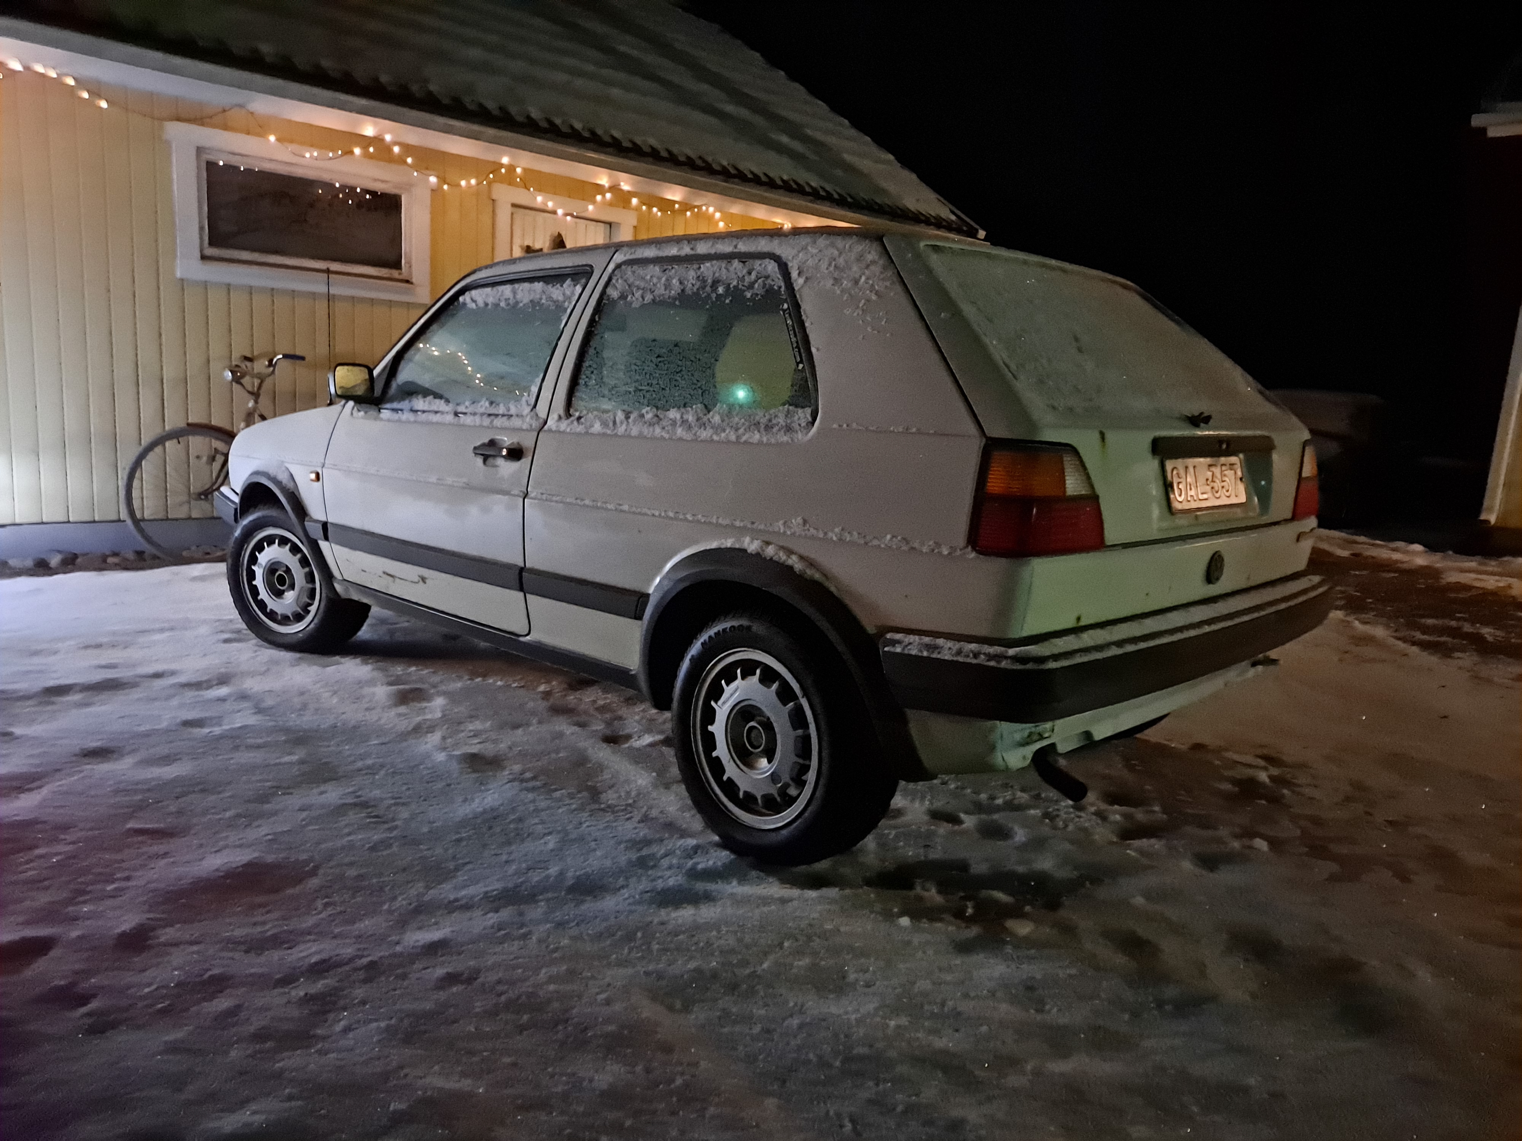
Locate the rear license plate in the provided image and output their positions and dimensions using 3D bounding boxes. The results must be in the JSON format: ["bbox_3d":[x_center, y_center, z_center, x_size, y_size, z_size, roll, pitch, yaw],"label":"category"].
[{"bbox_3d":[0.978,-0.191,2.400,0.012,0.115,0.397,-6,0,45],"label":"rear license plate"}]

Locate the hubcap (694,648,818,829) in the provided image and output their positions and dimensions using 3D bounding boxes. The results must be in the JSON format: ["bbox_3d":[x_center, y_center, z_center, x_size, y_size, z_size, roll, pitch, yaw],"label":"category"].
[{"bbox_3d":[-0.006,0.356,2.344,0.380,0.380,0.055,10,12,44],"label":"hubcap"}]

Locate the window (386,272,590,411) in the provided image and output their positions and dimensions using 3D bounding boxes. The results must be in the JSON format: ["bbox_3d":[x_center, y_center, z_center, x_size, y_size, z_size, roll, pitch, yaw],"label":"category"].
[{"bbox_3d":[-0.804,-0.635,3.133,0.880,0.400,0.040,10,-8,44],"label":"window"}]

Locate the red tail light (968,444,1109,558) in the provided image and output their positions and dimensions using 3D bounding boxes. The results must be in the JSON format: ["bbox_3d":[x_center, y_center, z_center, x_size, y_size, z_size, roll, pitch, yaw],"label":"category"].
[{"bbox_3d":[0.504,-0.133,1.971,0.118,0.202,0.288,10,12,44],"label":"red tail light"}]

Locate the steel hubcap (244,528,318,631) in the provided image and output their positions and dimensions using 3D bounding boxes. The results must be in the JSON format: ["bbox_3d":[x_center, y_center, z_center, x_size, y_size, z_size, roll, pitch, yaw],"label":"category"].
[{"bbox_3d":[-1.750,0.035,4.027,0.378,0.378,0.055,6,9,22],"label":"steel hubcap"}]

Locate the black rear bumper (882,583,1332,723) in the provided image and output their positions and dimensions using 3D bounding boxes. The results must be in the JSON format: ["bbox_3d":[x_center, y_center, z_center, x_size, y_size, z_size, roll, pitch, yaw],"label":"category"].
[{"bbox_3d":[0.917,0.125,2.497,0.335,0.132,1.645,10,12,43],"label":"black rear bumper"}]

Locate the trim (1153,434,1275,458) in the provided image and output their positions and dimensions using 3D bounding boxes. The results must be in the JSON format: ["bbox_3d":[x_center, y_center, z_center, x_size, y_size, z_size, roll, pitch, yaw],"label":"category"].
[{"bbox_3d":[0.987,-0.272,2.381,0.035,0.042,0.635,10,12,43],"label":"trim"}]

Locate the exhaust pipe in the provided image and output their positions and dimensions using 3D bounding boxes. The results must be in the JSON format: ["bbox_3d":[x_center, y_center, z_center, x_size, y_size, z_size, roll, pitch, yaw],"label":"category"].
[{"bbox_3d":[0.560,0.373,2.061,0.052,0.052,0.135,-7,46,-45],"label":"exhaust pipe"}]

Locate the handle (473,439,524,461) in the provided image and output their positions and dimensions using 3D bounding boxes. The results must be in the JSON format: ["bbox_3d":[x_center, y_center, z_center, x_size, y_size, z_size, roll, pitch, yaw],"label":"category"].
[{"bbox_3d":[-0.682,-0.312,2.862,0.215,0.055,0.048,10,12,44],"label":"handle"}]

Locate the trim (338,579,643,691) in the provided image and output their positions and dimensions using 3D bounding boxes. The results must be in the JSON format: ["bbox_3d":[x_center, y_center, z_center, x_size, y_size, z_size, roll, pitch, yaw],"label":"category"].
[{"bbox_3d":[-0.830,0.166,3.118,1.530,0.060,0.050,10,12,44],"label":"trim"}]

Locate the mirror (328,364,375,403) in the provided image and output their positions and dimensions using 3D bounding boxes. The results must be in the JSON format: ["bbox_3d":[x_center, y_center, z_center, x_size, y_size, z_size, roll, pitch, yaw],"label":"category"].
[{"bbox_3d":[-1.264,-0.579,3.393,0.100,0.122,0.150,10,12,44],"label":"mirror"}]

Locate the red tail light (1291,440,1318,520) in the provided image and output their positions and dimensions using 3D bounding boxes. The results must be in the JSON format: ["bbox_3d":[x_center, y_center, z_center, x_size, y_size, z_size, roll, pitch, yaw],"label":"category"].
[{"bbox_3d":[1.413,-0.236,2.878,0.110,0.200,0.310,10,12,43],"label":"red tail light"}]

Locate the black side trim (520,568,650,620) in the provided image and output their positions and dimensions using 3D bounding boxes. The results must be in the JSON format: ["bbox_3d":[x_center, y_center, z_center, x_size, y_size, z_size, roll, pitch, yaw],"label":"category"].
[{"bbox_3d":[-0.440,0.054,2.681,0.500,0.067,0.025,10,12,44],"label":"black side trim"}]

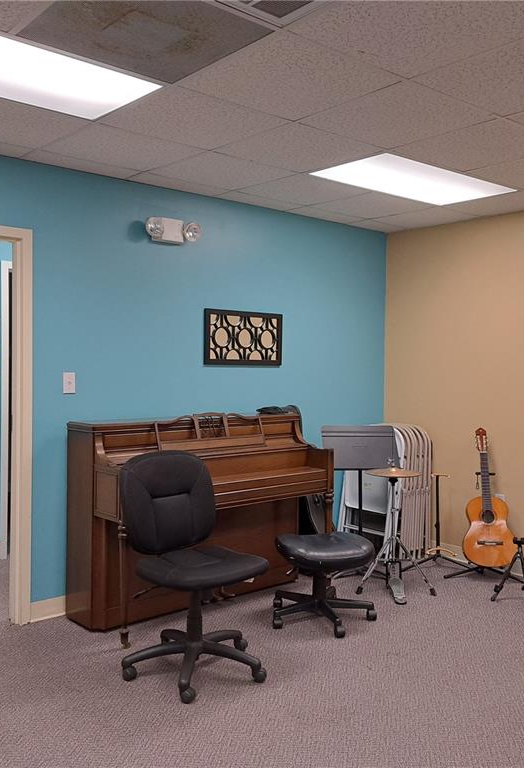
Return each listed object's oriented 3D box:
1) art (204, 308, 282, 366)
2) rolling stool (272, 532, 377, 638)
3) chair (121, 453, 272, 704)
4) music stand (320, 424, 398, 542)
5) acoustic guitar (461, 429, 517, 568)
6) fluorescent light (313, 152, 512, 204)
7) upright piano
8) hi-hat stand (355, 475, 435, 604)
[{"bbox_3d":[-0.120,-0.300,4.689,0.655,0.352,0.030,-1,3,-40],"label":"art"},{"bbox_3d":[0.332,1.084,3.937,0.575,0.430,0.575,-1,3,-40],"label":"rolling stool"},{"bbox_3d":[-0.313,0.822,3.274,0.650,0.970,0.660,-1,2,-39],"label":"chair"},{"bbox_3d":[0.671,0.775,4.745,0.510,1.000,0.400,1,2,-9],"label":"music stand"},{"bbox_3d":[1.502,0.760,4.774,0.365,0.945,0.110,-2,-18,10],"label":"acoustic guitar"},{"bbox_3d":[0.882,-1.150,4.027,1.190,0.070,0.585,-1,3,-40],"label":"fluorescent light"},{"bbox_3d":[-0.303,0.733,4.122,1.480,1.100,0.600,-1,3,-40],"label":"upright piano"},{"bbox_3d":[0.837,0.917,4.469,0.490,0.740,0.550,1,2,2],"label":"hi-hat stand"}]

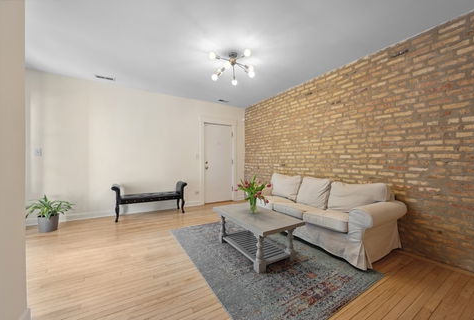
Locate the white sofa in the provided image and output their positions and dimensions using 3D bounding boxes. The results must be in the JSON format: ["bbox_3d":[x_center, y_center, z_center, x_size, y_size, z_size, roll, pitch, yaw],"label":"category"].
[{"bbox_3d":[1.124,0.704,2.968,0.857,0.840,2.223,0,0,-32],"label":"white sofa"}]

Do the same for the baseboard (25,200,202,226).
[{"bbox_3d":[-2.175,1.038,3.808,2.990,0.139,0.022,0,0,-32],"label":"baseboard"}]

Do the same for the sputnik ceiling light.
[{"bbox_3d":[-0.052,-1.295,2.581,0.643,0.347,0.643,0,0,-32],"label":"sputnik ceiling light"}]

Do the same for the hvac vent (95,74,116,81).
[{"bbox_3d":[-2.356,-1.476,3.348,0.308,0.017,0.151,0,0,-32],"label":"hvac vent"}]

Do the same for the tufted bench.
[{"bbox_3d":[-1.707,0.779,3.749,1.339,0.661,0.409,0,0,-32],"label":"tufted bench"}]

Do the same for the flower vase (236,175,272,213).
[{"bbox_3d":[0.204,0.434,2.377,0.426,0.476,0.426,0,0,0],"label":"flower vase"}]

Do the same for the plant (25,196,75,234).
[{"bbox_3d":[-2.953,0.824,2.906,0.504,0.560,0.504,0,0,-32],"label":"plant"}]

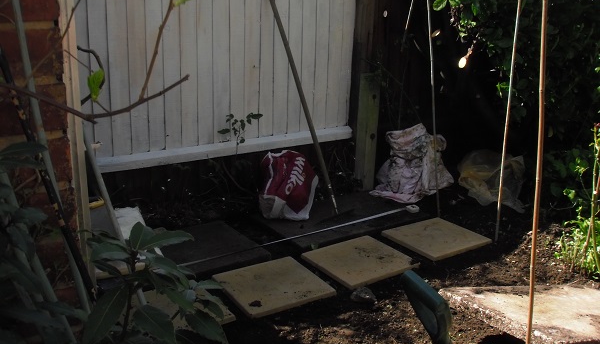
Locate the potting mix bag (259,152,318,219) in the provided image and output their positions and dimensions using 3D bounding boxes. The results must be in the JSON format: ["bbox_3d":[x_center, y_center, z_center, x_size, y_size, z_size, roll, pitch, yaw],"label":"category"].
[{"bbox_3d":[-0.073,0.076,4.174,0.350,0.390,0.240,-2,18,-11],"label":"potting mix bag"}]

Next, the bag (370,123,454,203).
[{"bbox_3d":[0.766,-0.061,4.574,0.530,0.450,0.390,6,18,14],"label":"bag"}]

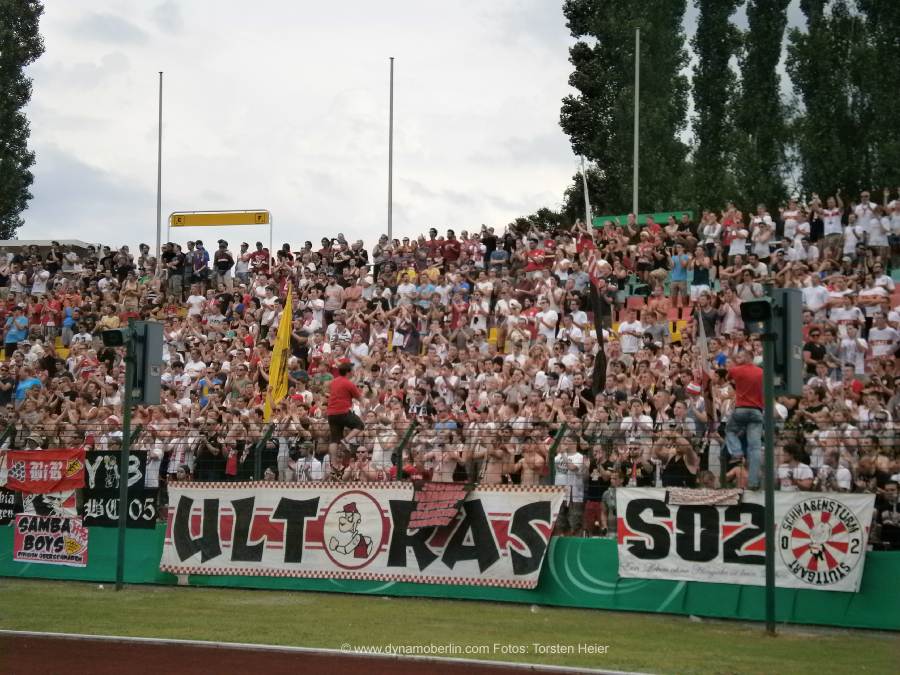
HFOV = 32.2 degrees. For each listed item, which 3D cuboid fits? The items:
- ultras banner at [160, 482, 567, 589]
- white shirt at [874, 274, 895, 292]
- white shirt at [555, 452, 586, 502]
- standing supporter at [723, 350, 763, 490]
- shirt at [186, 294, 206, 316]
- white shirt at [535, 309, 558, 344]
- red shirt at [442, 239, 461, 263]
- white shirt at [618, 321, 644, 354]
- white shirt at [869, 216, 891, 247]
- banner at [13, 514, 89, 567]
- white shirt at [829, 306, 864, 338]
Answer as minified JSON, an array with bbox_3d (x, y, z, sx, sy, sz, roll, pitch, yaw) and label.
[{"bbox_3d":[-1.506,2.822,22.638,6.500,1.400,0.080,-2,-17,26],"label":"ultras banner"},{"bbox_3d":[8.012,-0.883,28.700,0.500,0.650,0.300,-1,-4,21],"label":"white shirt"},{"bbox_3d":[1.685,1.974,22.000,0.480,0.680,0.300,-1,-4,14],"label":"white shirt"},{"bbox_3d":[3.806,1.080,20.300,0.540,1.800,0.450,0,-4,10],"label":"standing supporter"},{"bbox_3d":[-6.500,-0.782,40.000,0.520,0.660,0.300,0,-5,12],"label":"shirt"},{"bbox_3d":[1.998,-0.238,32.300,0.500,0.720,0.300,-3,-6,35],"label":"white shirt"},{"bbox_3d":[0.040,-2.328,41.500,0.500,0.660,0.300,-1,-5,18],"label":"red shirt"},{"bbox_3d":[3.374,0.000,29.000,0.500,0.650,0.300,0,-4,12],"label":"white shirt"},{"bbox_3d":[9.086,-2.242,33.000,0.500,0.660,0.300,-1,-4,20],"label":"white shirt"},{"bbox_3d":[-6.325,3.214,24.700,1.380,0.760,0.050,-2,-9,24],"label":"banner"},{"bbox_3d":[7.193,-0.218,28.300,0.620,0.680,0.330,-1,-5,22],"label":"white shirt"}]

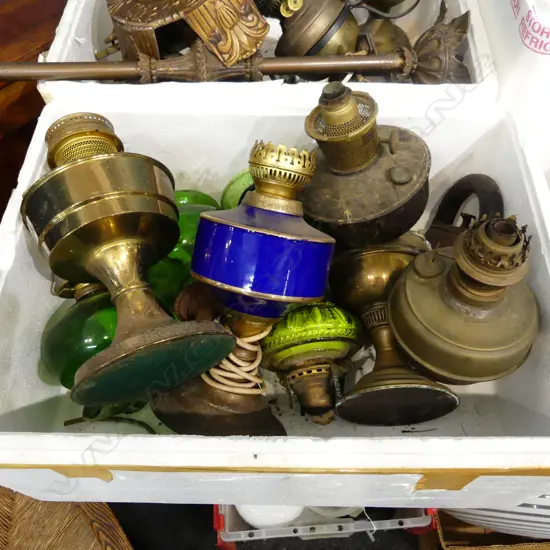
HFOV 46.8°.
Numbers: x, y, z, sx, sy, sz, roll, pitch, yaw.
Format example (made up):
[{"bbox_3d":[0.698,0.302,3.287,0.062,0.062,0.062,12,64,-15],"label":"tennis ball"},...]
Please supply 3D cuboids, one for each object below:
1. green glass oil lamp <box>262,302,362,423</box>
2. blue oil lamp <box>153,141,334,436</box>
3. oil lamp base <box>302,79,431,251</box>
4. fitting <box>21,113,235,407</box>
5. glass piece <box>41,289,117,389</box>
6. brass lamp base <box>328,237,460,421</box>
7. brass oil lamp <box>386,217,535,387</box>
[{"bbox_3d":[0.043,0.094,0.672,0.107,0.107,0.125,-11,70,7],"label":"green glass oil lamp"},{"bbox_3d":[-0.022,0.012,0.613,0.139,0.139,0.269,13,97,-2],"label":"blue oil lamp"},{"bbox_3d":[0.080,-0.124,0.645,0.145,0.156,0.145,-12,48,14],"label":"oil lamp base"},{"bbox_3d":[-0.157,-0.028,0.627,0.155,0.155,0.273,-20,68,-8],"label":"fitting"},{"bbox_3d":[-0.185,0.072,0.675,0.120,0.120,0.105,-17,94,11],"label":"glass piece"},{"bbox_3d":[0.119,0.041,0.688,0.121,0.121,0.210,-2,60,1],"label":"brass lamp base"},{"bbox_3d":[0.187,0.005,0.586,0.150,0.147,0.150,3,51,-4],"label":"brass oil lamp"}]

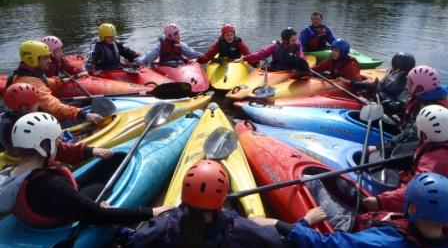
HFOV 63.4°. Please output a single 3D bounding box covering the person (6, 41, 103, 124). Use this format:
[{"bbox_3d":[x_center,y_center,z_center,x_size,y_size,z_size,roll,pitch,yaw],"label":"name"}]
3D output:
[{"bbox_3d":[-1.600,-0.359,3.555,0.920,0.920,0.600,-2,24,-5],"label":"person"}]

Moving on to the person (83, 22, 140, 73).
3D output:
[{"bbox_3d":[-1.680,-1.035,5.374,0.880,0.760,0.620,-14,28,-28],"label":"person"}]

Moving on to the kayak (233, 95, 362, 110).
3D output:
[{"bbox_3d":[1.550,-0.129,4.113,2.850,0.400,0.620,-1,24,-2],"label":"kayak"}]

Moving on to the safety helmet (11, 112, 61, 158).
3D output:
[{"bbox_3d":[-1.129,0.057,2.183,0.225,0.230,0.280,16,29,32],"label":"safety helmet"}]

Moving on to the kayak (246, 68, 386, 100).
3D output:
[{"bbox_3d":[1.454,-0.445,4.613,2.750,0.370,0.600,-12,27,-25],"label":"kayak"}]

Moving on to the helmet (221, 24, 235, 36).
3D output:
[{"bbox_3d":[0.053,-1.415,5.514,0.220,0.200,0.270,1,24,2],"label":"helmet"}]

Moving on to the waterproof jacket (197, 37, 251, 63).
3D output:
[{"bbox_3d":[0.050,-1.091,5.613,0.830,0.540,0.380,0,24,0],"label":"waterproof jacket"}]

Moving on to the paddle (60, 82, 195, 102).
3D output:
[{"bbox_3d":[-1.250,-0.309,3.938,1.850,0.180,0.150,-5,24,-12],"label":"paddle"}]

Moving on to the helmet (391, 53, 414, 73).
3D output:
[{"bbox_3d":[1.986,-0.679,4.032,0.280,0.210,0.220,-7,25,-15],"label":"helmet"}]

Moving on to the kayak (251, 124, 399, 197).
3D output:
[{"bbox_3d":[1.170,0.461,2.681,2.800,0.360,0.600,19,30,36],"label":"kayak"}]

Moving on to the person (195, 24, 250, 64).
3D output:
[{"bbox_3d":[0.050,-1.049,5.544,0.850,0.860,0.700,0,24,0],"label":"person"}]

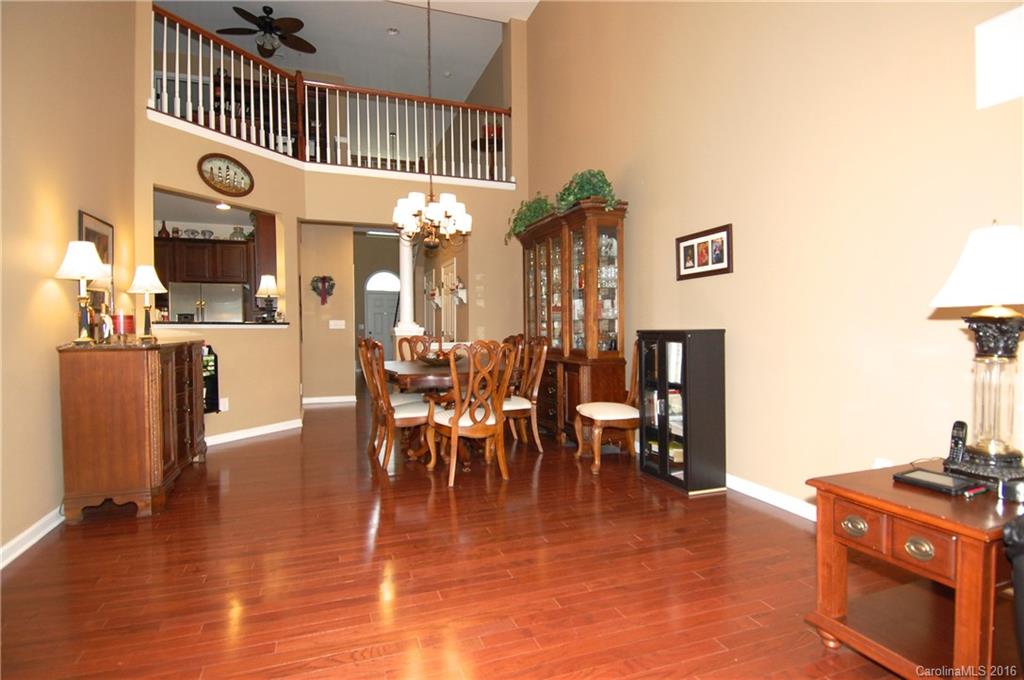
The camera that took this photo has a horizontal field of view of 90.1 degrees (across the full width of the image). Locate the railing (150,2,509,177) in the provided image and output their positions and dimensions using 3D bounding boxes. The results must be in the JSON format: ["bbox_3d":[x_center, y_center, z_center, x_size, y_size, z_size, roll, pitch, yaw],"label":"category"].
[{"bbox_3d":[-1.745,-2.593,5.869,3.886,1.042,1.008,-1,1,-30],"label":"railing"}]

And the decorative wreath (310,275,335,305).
[{"bbox_3d":[-2.887,-0.758,7.825,0.330,0.448,0.078,-1,1,-20],"label":"decorative wreath"}]

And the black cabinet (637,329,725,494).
[{"bbox_3d":[1.241,0.486,3.800,0.330,1.114,0.627,-1,1,-20],"label":"black cabinet"}]

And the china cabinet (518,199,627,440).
[{"bbox_3d":[0.569,-0.122,5.341,0.493,2.285,1.658,-1,1,-20],"label":"china cabinet"}]

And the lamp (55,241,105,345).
[{"bbox_3d":[-2.581,-0.274,3.082,0.246,0.616,0.246,-1,1,-20],"label":"lamp"}]

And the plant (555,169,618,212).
[{"bbox_3d":[0.662,-1.385,4.837,0.430,0.420,0.600,-1,1,-19],"label":"plant"}]

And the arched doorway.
[{"bbox_3d":[-3.328,-0.476,13.400,0.996,2.711,0.160,-1,1,-19],"label":"arched doorway"}]

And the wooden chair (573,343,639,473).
[{"bbox_3d":[0.874,0.510,4.246,0.594,1.056,0.538,-1,1,-11],"label":"wooden chair"}]

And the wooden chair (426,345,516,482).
[{"bbox_3d":[-0.334,0.521,3.850,0.530,0.995,0.540,-1,1,-23],"label":"wooden chair"}]

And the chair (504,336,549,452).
[{"bbox_3d":[-0.011,0.507,4.810,0.594,1.056,0.538,-1,1,-20],"label":"chair"}]

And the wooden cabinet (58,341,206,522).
[{"bbox_3d":[-2.586,0.539,3.635,0.475,1.005,1.340,-1,1,-19],"label":"wooden cabinet"}]

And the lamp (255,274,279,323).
[{"bbox_3d":[-2.699,-0.457,5.617,0.240,0.520,0.240,0,1,31],"label":"lamp"}]

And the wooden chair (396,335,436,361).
[{"bbox_3d":[-0.948,0.501,5.581,0.538,1.056,0.594,-1,1,-20],"label":"wooden chair"}]

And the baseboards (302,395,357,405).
[{"bbox_3d":[-2.808,0.920,7.875,0.767,0.100,0.020,-1,1,-19],"label":"baseboards"}]

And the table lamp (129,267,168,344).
[{"bbox_3d":[-2.896,-0.273,4.045,0.250,0.595,0.250,-1,1,-19],"label":"table lamp"}]

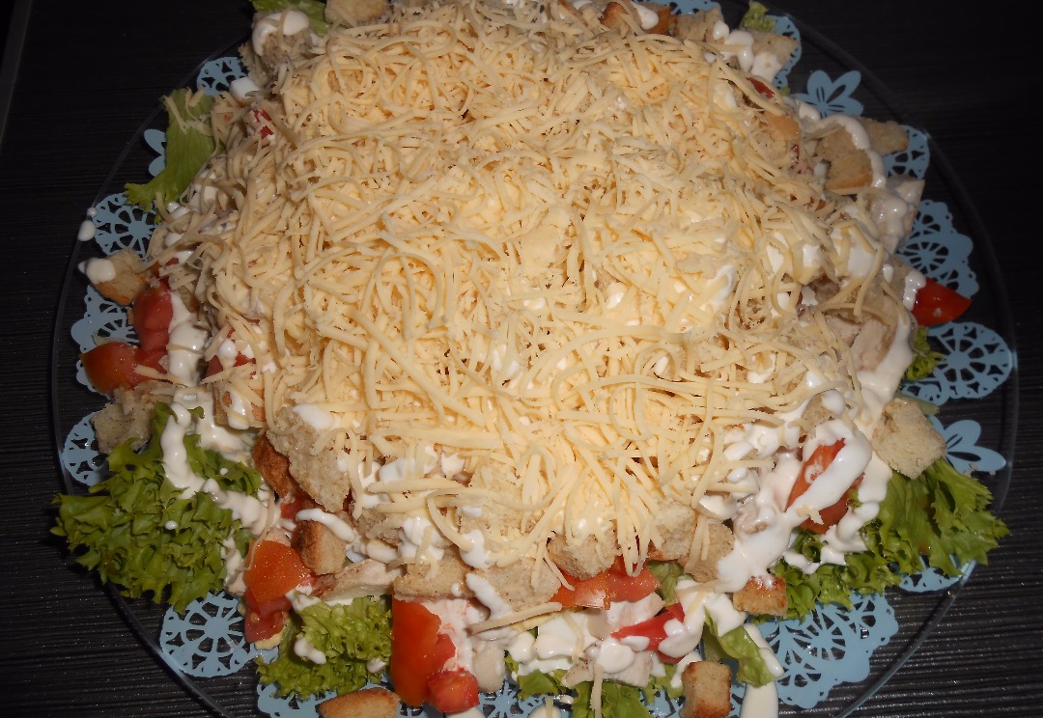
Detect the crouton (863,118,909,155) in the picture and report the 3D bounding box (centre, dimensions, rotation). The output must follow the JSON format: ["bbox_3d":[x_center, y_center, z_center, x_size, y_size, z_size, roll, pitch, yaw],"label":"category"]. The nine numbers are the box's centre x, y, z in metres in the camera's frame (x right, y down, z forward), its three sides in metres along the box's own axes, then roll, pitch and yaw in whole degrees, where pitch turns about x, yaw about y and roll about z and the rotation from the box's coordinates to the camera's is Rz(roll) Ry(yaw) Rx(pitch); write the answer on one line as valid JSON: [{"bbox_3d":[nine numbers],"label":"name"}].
[{"bbox_3d":[0.133,-0.082,0.290,0.017,0.012,0.013,-4,66,-2],"label":"crouton"}]

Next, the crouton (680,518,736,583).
[{"bbox_3d":[0.052,0.053,0.218,0.014,0.013,0.016,7,66,3],"label":"crouton"}]

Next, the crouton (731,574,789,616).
[{"bbox_3d":[0.067,0.066,0.219,0.014,0.010,0.009,-9,101,16],"label":"crouton"}]

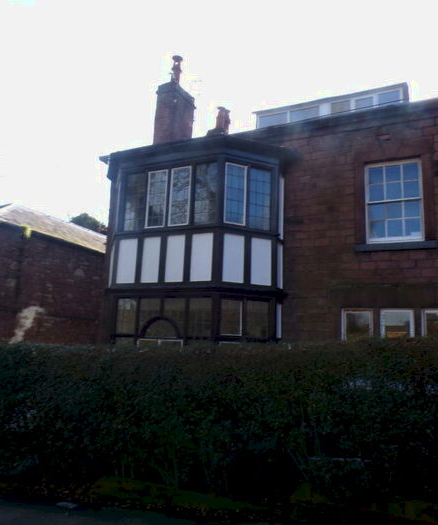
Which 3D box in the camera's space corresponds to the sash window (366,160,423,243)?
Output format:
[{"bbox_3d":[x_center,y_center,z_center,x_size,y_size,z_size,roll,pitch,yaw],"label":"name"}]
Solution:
[{"bbox_3d":[3.399,-1.196,9.430,1.056,1.632,0.125,-3,-10,27],"label":"sash window"}]

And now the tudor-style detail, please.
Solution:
[{"bbox_3d":[-0.939,-0.178,10.663,4.848,4.752,1.440,-3,-10,27],"label":"tudor-style detail"}]

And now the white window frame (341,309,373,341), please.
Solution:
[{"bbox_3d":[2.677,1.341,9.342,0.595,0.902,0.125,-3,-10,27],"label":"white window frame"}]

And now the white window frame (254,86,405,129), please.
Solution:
[{"bbox_3d":[2.428,-3.491,11.112,3.389,0.499,0.144,-3,-10,27],"label":"white window frame"}]

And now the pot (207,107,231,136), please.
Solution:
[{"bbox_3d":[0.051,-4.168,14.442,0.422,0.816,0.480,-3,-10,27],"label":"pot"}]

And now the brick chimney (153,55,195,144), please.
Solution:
[{"bbox_3d":[-1.412,-4.974,15.406,0.672,3.216,1.056,-3,-10,27],"label":"brick chimney"}]

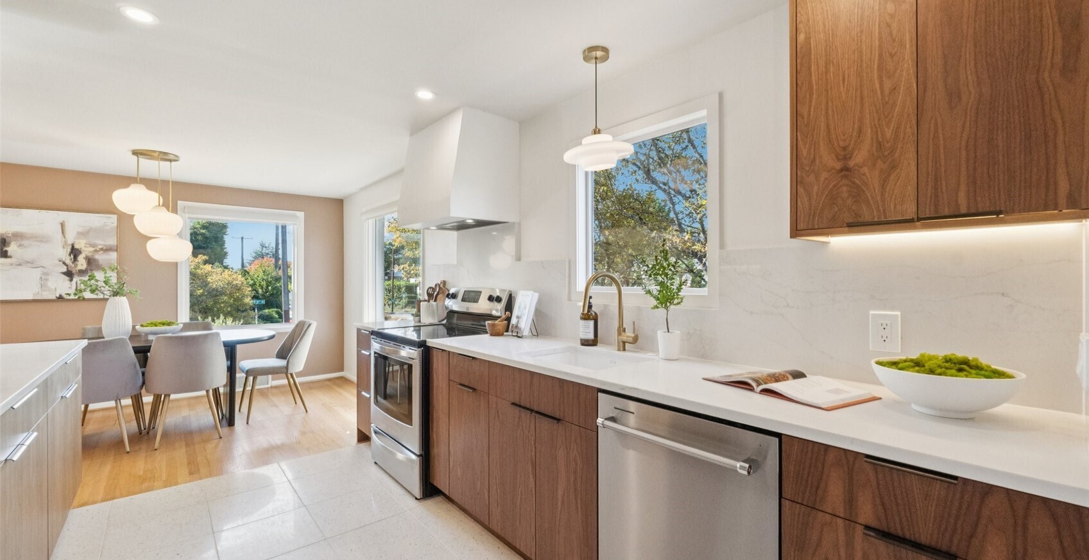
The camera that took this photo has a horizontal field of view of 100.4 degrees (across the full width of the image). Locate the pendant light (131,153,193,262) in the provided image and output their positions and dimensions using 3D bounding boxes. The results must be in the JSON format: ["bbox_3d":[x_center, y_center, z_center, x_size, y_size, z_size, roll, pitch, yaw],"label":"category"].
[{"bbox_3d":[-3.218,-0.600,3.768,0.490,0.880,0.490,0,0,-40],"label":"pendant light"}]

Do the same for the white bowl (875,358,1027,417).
[{"bbox_3d":[1.011,0.279,1.152,0.292,0.120,0.292,0,0,-40],"label":"white bowl"}]

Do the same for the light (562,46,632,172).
[{"bbox_3d":[0.235,-0.757,2.030,0.313,0.517,0.313,0,0,0],"label":"light"}]

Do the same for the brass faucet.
[{"bbox_3d":[0.305,0.150,2.083,0.280,0.380,0.123,0,0,-40],"label":"brass faucet"}]

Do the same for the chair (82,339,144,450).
[{"bbox_3d":[-3.332,0.829,3.370,0.505,0.863,0.630,0,0,-40],"label":"chair"}]

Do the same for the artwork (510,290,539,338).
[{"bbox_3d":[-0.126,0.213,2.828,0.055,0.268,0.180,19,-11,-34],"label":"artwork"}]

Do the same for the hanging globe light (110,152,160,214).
[{"bbox_3d":[-3.336,-0.787,3.720,0.307,0.505,0.307,0,0,-40],"label":"hanging globe light"}]

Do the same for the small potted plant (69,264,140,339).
[{"bbox_3d":[-3.502,0.190,3.620,0.410,0.642,0.350,0,0,-40],"label":"small potted plant"}]

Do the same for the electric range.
[{"bbox_3d":[-0.701,0.658,3.026,0.670,1.195,0.762,0,0,-40],"label":"electric range"}]

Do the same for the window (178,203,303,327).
[{"bbox_3d":[-3.416,-0.102,5.191,1.207,1.459,0.100,0,0,-40],"label":"window"}]

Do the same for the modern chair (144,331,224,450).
[{"bbox_3d":[-2.856,0.832,3.634,0.510,0.848,0.610,0,0,-40],"label":"modern chair"}]

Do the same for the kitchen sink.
[{"bbox_3d":[0.165,0.439,1.993,0.370,0.210,0.540,0,0,-40],"label":"kitchen sink"}]

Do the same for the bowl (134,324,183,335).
[{"bbox_3d":[-3.217,0.443,3.788,0.295,0.115,0.295,0,0,-40],"label":"bowl"}]

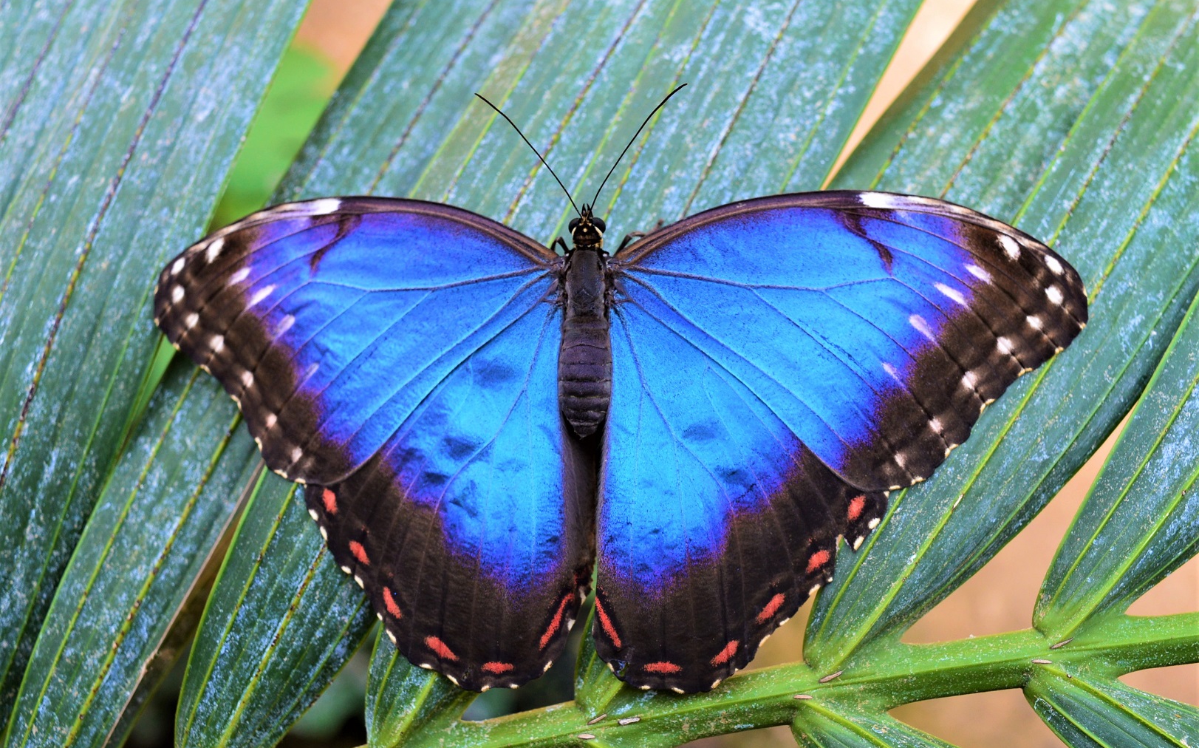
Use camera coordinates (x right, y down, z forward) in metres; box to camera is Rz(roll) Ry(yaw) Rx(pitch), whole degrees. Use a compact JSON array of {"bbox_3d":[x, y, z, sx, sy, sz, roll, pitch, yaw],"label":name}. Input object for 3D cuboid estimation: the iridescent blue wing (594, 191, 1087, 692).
[{"bbox_3d":[0.031,0.009,0.222,0.064,0.066,0.007,0,-4,9],"label":"iridescent blue wing"}]

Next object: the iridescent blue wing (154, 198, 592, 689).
[{"bbox_3d":[-0.033,0.009,0.237,0.067,0.068,0.007,0,-1,18],"label":"iridescent blue wing"}]

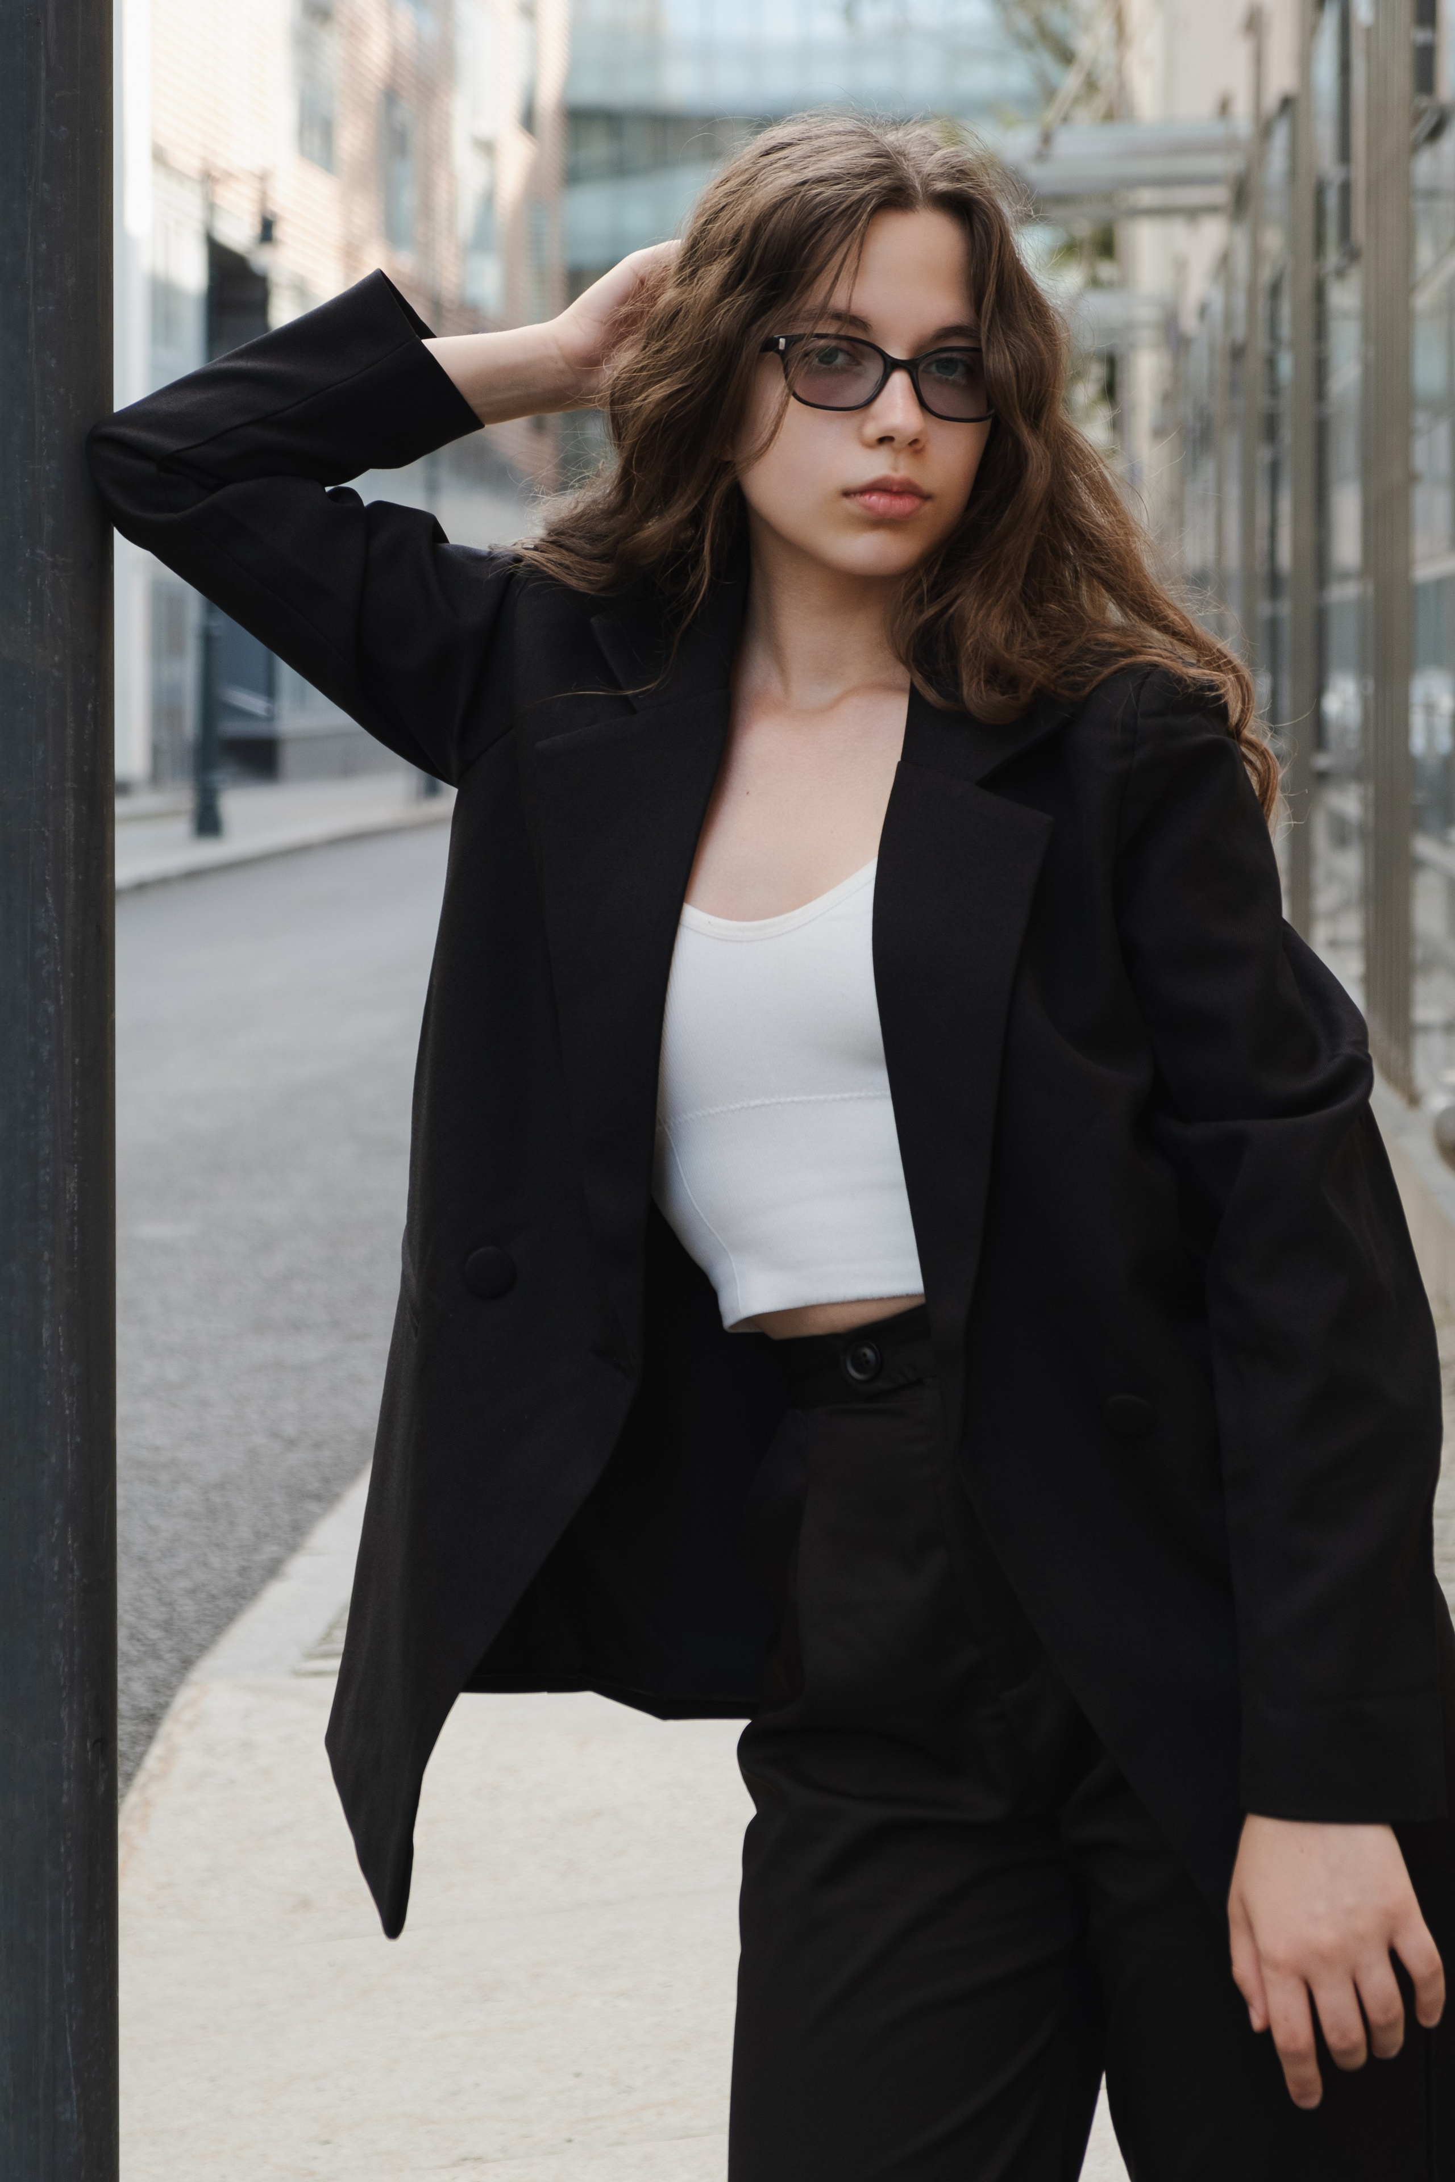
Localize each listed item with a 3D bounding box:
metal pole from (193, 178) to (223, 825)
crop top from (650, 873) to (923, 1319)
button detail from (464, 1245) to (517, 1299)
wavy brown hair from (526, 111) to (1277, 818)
[{"bbox_3d":[-3.639,-4.087,31.000,0.190,4.650,0.190,0,5,0],"label":"metal pole"},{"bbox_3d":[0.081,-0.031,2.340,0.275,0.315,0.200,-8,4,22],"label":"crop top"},{"bbox_3d":[-0.122,0.094,2.280,0.027,0.028,0.007,1,5,14],"label":"button detail"},{"bbox_3d":[0.089,-0.331,2.360,0.360,0.365,0.260,-1,6,-16],"label":"wavy brown hair"}]

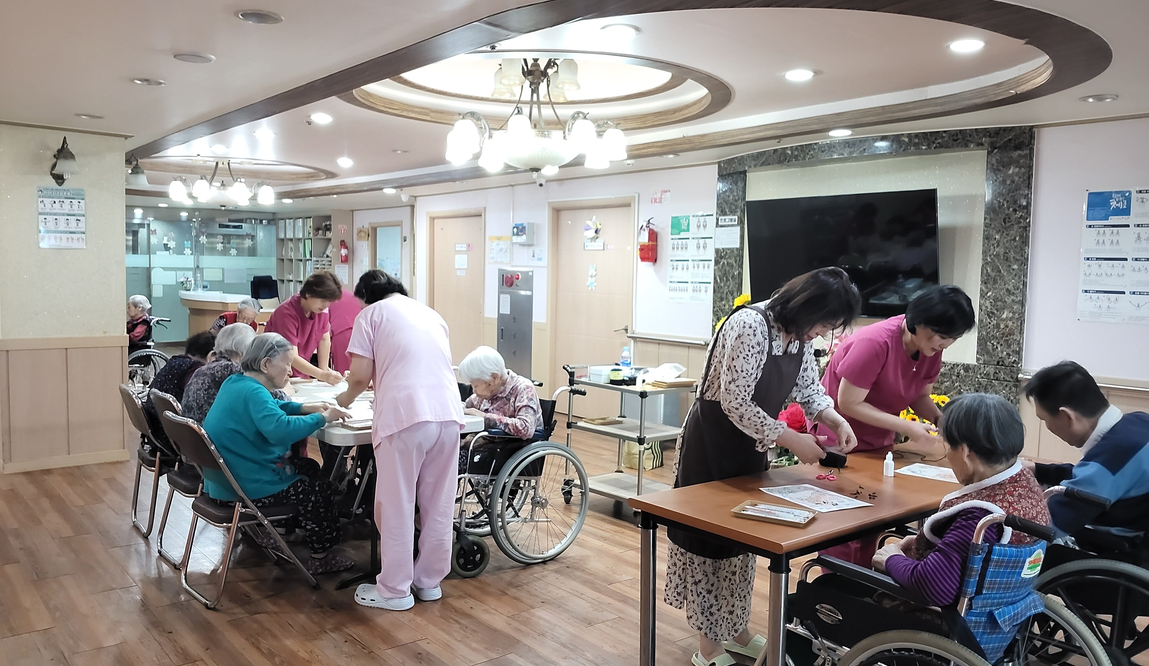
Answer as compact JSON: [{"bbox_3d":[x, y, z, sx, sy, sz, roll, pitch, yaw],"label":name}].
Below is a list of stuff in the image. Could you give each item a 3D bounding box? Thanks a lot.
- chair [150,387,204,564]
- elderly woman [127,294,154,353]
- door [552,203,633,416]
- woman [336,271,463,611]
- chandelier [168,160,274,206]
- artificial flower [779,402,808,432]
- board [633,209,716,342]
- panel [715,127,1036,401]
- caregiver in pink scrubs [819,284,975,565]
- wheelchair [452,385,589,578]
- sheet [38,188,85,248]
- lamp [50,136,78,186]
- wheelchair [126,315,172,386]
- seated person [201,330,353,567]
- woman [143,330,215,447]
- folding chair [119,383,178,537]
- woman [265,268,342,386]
[{"bbox_3d":[-1.836,0.710,4.332,0.530,0.800,0.460,-2,5,-41],"label":"chair"},{"bbox_3d":[-4.554,0.142,8.623,0.700,1.050,0.500,-2,5,-39],"label":"elderly woman"},{"bbox_3d":[0.134,-0.223,8.603,0.120,2.170,1.240,-2,5,-40],"label":"door"},{"bbox_3d":[-0.813,0.443,3.852,0.680,1.440,0.520,4,5,34],"label":"woman"},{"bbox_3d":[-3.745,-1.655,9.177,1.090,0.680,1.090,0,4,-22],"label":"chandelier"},{"bbox_3d":[1.114,0.442,4.400,0.150,0.160,0.150,2,4,14],"label":"artificial flower"},{"bbox_3d":[0.852,-0.515,7.478,0.040,1.132,0.948,-2,5,-40],"label":"board"},{"bbox_3d":[1.948,-0.166,6.336,0.100,2.420,2.580,-2,5,-40],"label":"panel"},{"bbox_3d":[1.411,0.491,3.803,0.680,1.440,0.520,4,5,38],"label":"caregiver in pink scrubs"},{"bbox_3d":[-0.461,0.697,4.406,1.000,0.870,0.640,-2,5,-35],"label":"wheelchair"},{"bbox_3d":[-3.592,-0.802,6.059,0.295,0.420,0.012,-2,5,-39],"label":"sheet"},{"bbox_3d":[-3.488,-1.168,5.878,0.180,0.350,0.250,-2,5,-43],"label":"lamp"},{"bbox_3d":[-4.541,0.311,8.647,1.020,0.900,0.640,-2,5,-39],"label":"wheelchair"},{"bbox_3d":[-1.356,0.570,3.975,0.720,1.140,0.480,-2,5,-41],"label":"seated person"},{"bbox_3d":[-2.084,0.522,4.920,0.700,1.080,0.480,-2,5,-41],"label":"woman"},{"bbox_3d":[-2.196,0.671,4.835,0.510,0.790,0.460,-2,5,-41],"label":"folding chair"},{"bbox_3d":[-1.744,0.308,5.596,0.500,1.440,0.620,-3,5,-45],"label":"woman"}]

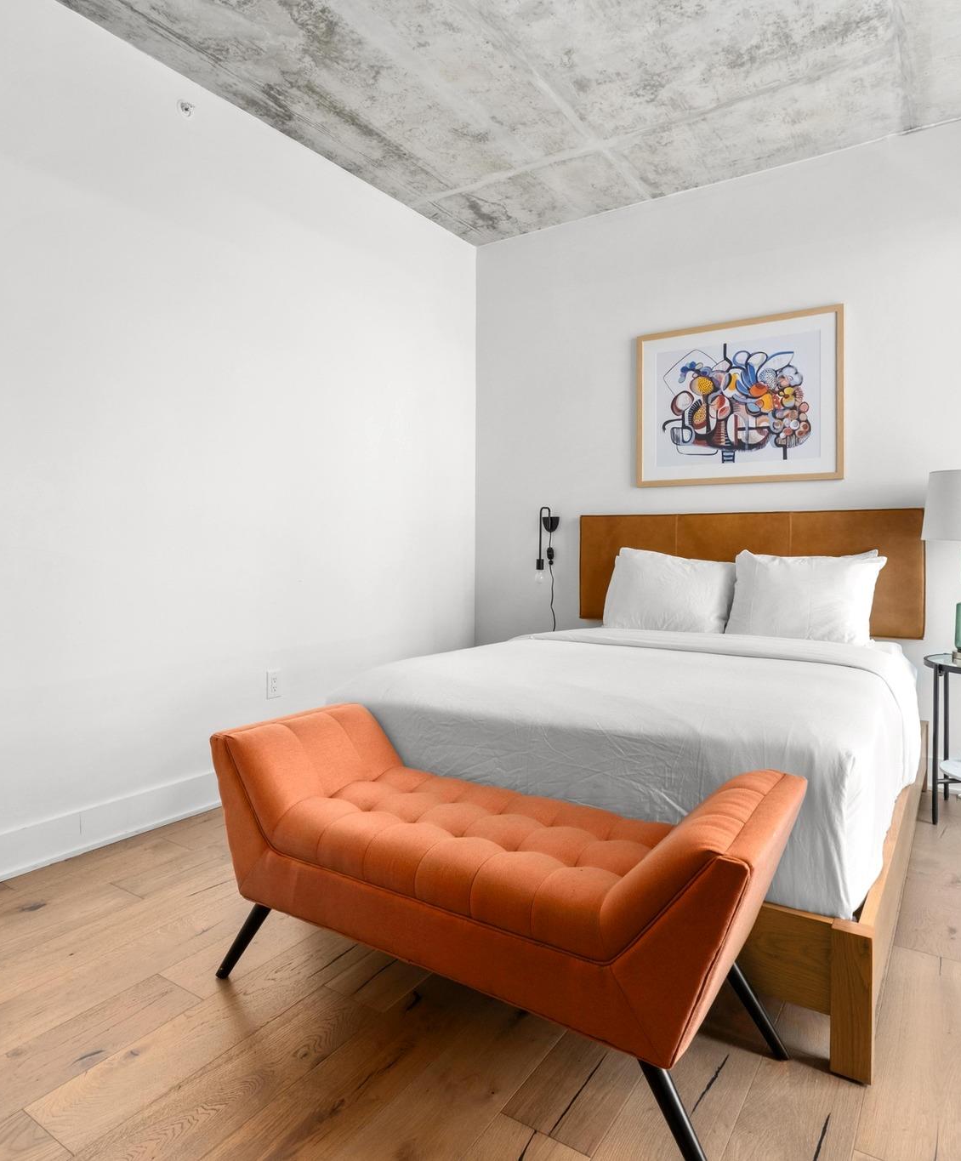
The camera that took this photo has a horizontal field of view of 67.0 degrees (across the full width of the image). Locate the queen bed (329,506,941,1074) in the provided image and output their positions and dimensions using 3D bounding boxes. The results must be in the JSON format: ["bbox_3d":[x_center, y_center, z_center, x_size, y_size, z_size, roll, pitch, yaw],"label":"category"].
[{"bbox_3d":[0.680,0.320,2.784,1.660,1.237,2.090,1,2,34],"label":"queen bed"}]

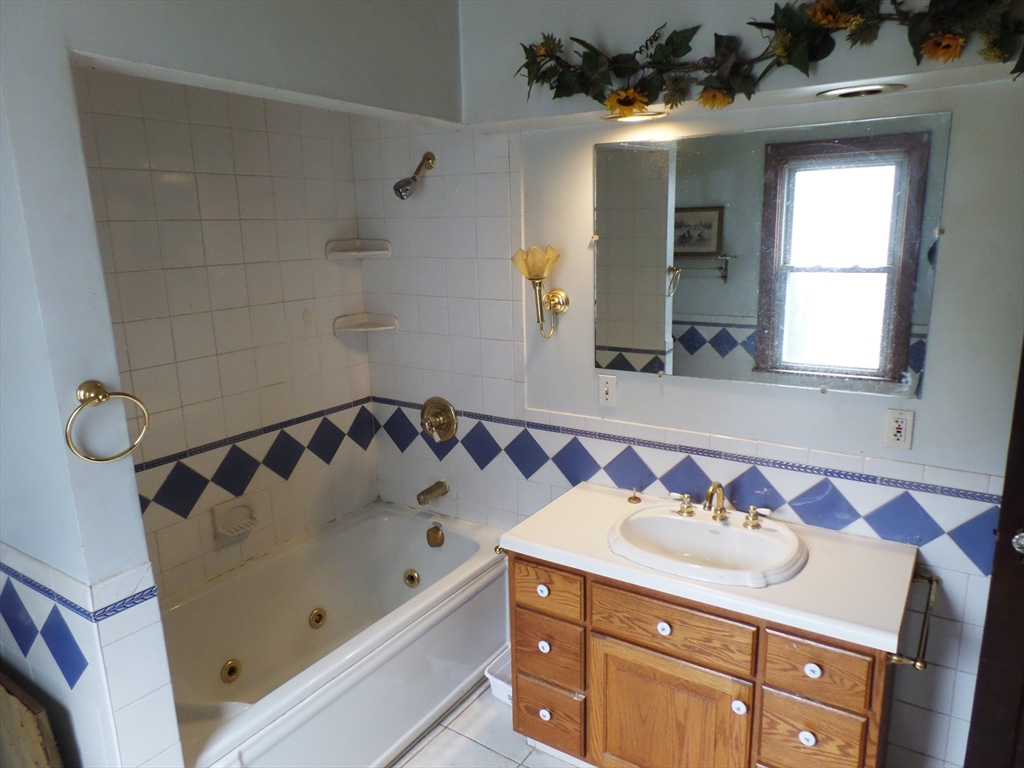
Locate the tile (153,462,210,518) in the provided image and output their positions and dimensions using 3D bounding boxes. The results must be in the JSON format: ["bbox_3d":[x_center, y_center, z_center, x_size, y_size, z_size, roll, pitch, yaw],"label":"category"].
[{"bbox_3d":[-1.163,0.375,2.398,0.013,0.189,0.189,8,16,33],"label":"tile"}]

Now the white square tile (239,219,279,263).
[{"bbox_3d":[-0.940,-0.532,2.540,0.013,0.153,0.152,8,16,33],"label":"white square tile"}]

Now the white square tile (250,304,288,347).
[{"bbox_3d":[-0.935,-0.228,2.613,0.013,0.153,0.152,8,16,33],"label":"white square tile"}]

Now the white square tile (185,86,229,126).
[{"bbox_3d":[-1.025,-0.951,2.292,0.010,0.153,0.153,7,15,32],"label":"white square tile"}]

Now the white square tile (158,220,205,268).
[{"bbox_3d":[-1.107,-0.467,2.282,0.010,0.155,0.151,8,16,33],"label":"white square tile"}]

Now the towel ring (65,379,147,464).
[{"bbox_3d":[-0.778,0.075,1.318,0.068,0.163,0.150,7,15,32],"label":"towel ring"}]

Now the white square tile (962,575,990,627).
[{"bbox_3d":[1.380,0.629,1.932,0.151,0.155,0.010,7,16,31],"label":"white square tile"}]

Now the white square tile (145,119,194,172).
[{"bbox_3d":[-1.117,-0.774,2.221,0.013,0.153,0.152,8,16,33],"label":"white square tile"}]

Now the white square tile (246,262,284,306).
[{"bbox_3d":[-0.932,-0.377,2.563,0.010,0.150,0.150,8,16,33],"label":"white square tile"}]

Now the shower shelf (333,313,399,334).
[{"bbox_3d":[-0.635,-0.259,2.952,0.255,0.080,0.132,-4,14,-11],"label":"shower shelf"}]

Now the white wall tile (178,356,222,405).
[{"bbox_3d":[-1.104,-0.013,2.403,0.013,0.153,0.152,8,16,33],"label":"white wall tile"}]

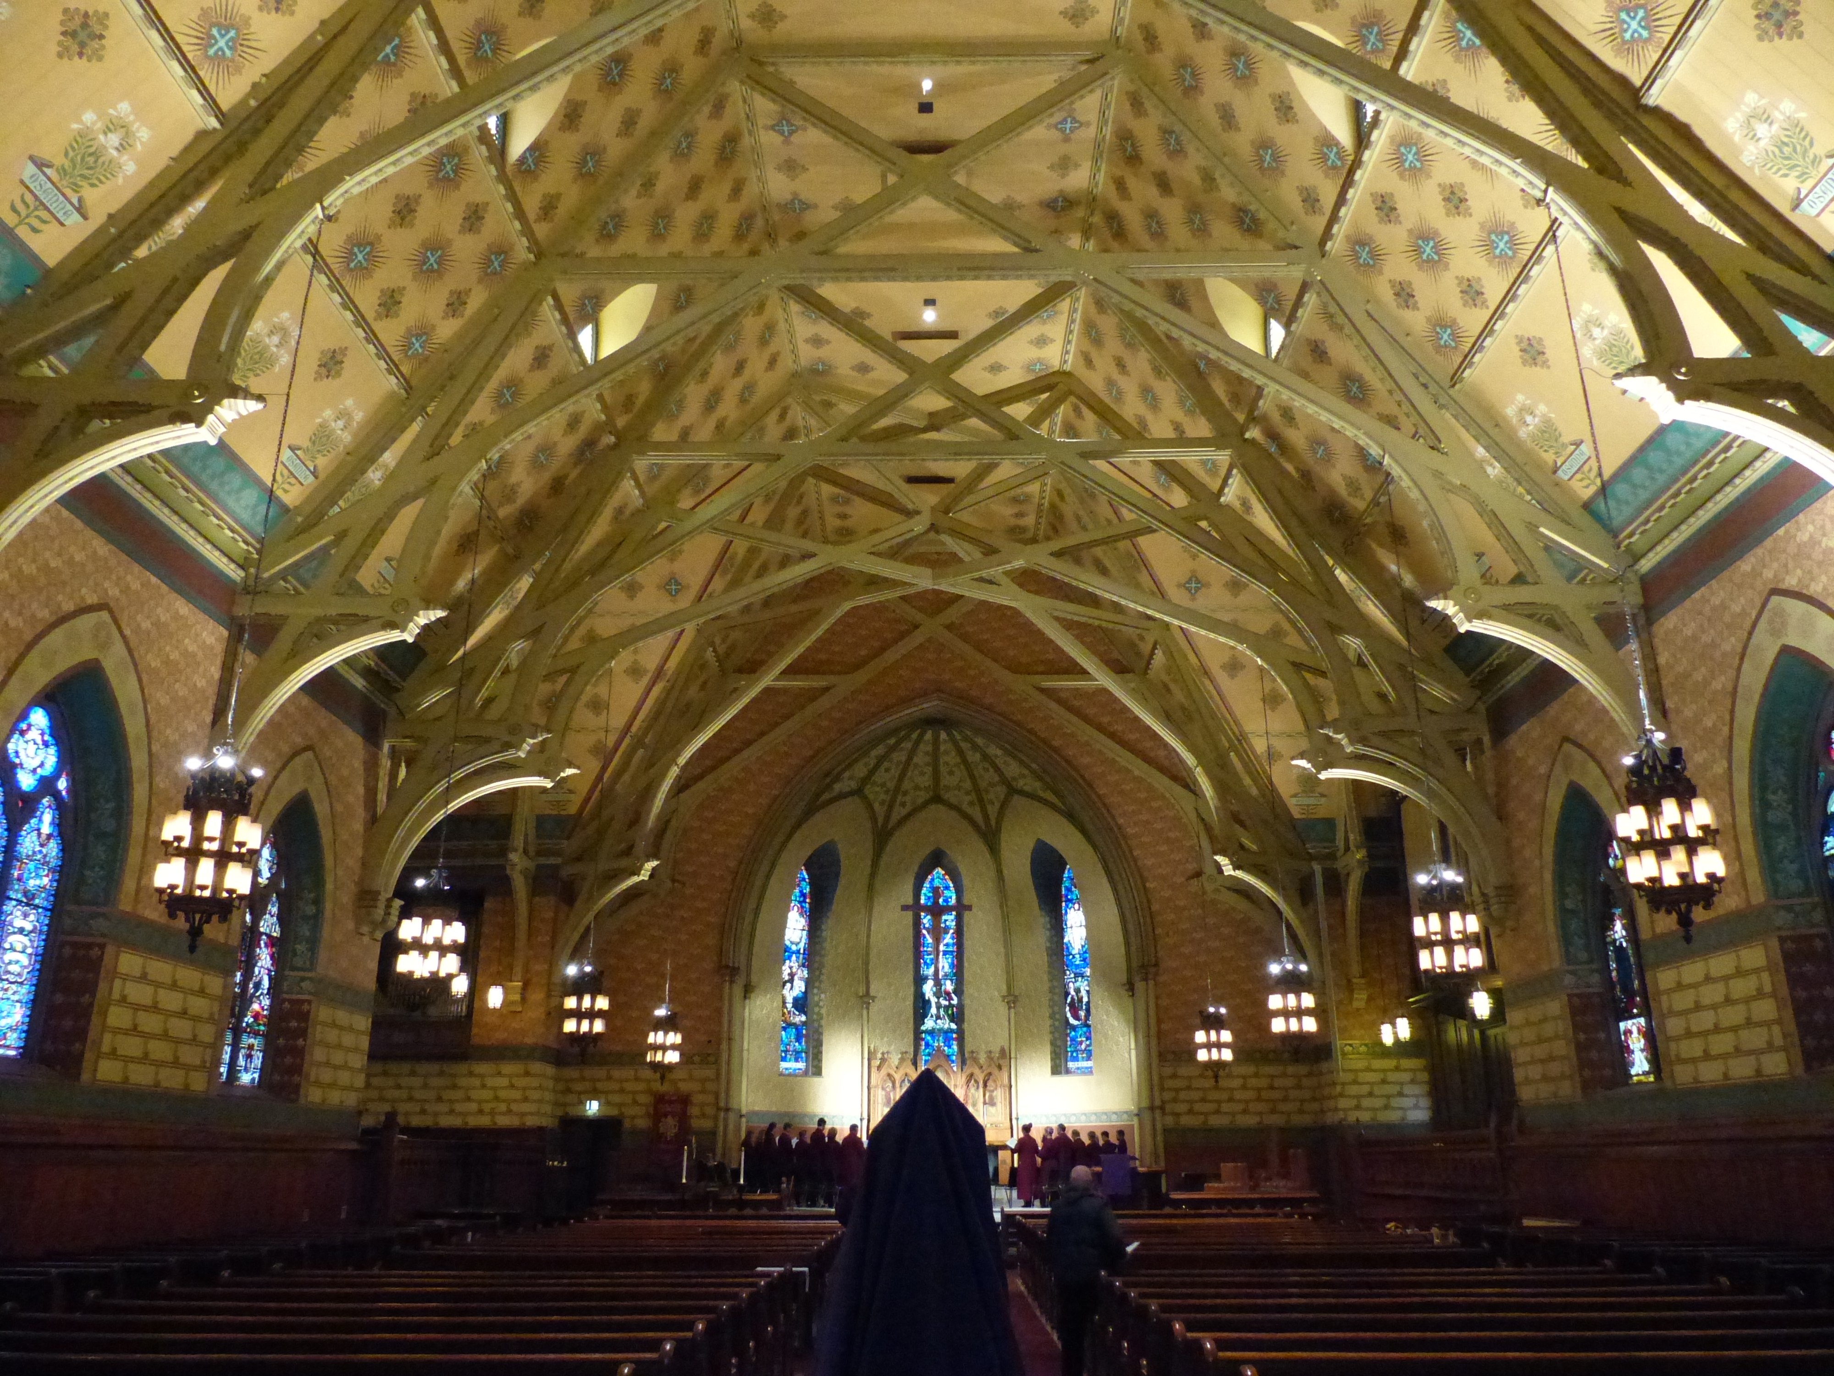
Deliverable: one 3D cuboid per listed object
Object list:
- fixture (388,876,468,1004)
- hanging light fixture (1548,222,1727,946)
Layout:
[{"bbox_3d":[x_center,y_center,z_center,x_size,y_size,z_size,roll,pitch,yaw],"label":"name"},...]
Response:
[{"bbox_3d":[-5.942,3.063,16.110,0.780,1.722,0.780,0,-19,1],"label":"fixture"},{"bbox_3d":[6.300,-1.251,12.009,0.760,7.090,0.760,0,-19,1],"label":"hanging light fixture"}]

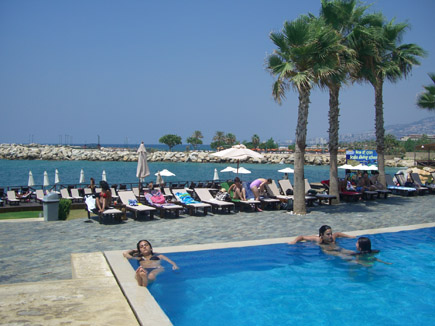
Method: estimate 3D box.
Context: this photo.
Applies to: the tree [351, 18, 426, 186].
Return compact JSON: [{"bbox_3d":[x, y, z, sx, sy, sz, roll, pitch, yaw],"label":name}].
[{"bbox_3d":[7.895,-2.609,22.457,3.500,8.290,3.500,1,2,0],"label":"tree"}]

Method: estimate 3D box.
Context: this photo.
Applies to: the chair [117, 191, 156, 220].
[{"bbox_3d":[-2.614,1.334,15.279,0.620,0.720,1.900,0,2,-27],"label":"chair"}]

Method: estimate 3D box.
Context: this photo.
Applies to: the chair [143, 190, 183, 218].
[{"bbox_3d":[-1.861,1.326,15.692,0.620,0.720,1.900,0,2,-27],"label":"chair"}]

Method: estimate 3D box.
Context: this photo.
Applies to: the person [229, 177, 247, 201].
[{"bbox_3d":[0.760,0.946,17.827,0.520,0.860,0.680,-1,3,-30],"label":"person"}]

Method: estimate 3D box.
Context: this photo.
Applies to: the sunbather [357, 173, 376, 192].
[{"bbox_3d":[6.554,0.917,21.000,0.850,1.100,0.600,2,3,37],"label":"sunbather"}]

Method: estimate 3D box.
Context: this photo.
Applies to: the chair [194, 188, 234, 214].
[{"bbox_3d":[-0.144,1.393,17.269,0.650,0.750,1.900,-1,3,-30],"label":"chair"}]

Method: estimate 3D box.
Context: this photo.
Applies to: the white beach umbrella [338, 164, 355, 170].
[{"bbox_3d":[14.534,1.314,54.042,1.950,2.200,1.950,1,2,0],"label":"white beach umbrella"}]

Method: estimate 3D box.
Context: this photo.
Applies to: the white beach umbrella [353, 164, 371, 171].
[{"bbox_3d":[16.404,1.316,54.542,1.950,2.200,1.950,1,2,0],"label":"white beach umbrella"}]

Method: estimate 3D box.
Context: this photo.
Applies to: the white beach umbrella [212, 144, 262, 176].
[{"bbox_3d":[0.775,0.487,18.534,2.200,2.460,2.200,-1,3,-30],"label":"white beach umbrella"}]

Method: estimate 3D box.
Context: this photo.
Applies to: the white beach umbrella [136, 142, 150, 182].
[{"bbox_3d":[-2.591,0.459,16.545,0.480,2.370,0.480,1,2,0],"label":"white beach umbrella"}]

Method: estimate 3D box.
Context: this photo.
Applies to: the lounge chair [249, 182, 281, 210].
[{"bbox_3d":[1.607,1.303,18.265,0.650,0.850,1.820,-1,3,-30],"label":"lounge chair"}]

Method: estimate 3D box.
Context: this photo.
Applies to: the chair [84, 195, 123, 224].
[{"bbox_3d":[-3.602,1.471,15.177,0.650,0.760,1.850,-1,3,-30],"label":"chair"}]

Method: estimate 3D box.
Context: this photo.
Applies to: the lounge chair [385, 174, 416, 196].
[{"bbox_3d":[8.294,1.112,22.230,0.650,0.920,1.780,-1,3,-30],"label":"lounge chair"}]

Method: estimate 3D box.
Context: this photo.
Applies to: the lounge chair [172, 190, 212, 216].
[{"bbox_3d":[-0.955,1.408,16.773,0.650,0.760,1.880,-1,3,-30],"label":"lounge chair"}]

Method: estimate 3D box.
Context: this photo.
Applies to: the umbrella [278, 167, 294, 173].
[{"bbox_3d":[6.693,1.523,45.096,2.000,2.200,2.000,-1,3,-30],"label":"umbrella"}]

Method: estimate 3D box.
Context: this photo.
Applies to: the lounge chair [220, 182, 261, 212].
[{"bbox_3d":[0.840,1.317,17.807,0.650,0.860,1.820,-1,3,-30],"label":"lounge chair"}]

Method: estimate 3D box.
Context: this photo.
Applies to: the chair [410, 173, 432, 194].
[{"bbox_3d":[9.997,1.100,23.000,0.620,0.880,1.750,0,2,-22],"label":"chair"}]

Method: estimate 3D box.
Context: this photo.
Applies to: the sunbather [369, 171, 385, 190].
[{"bbox_3d":[7.174,0.808,21.549,0.500,0.860,0.800,-1,3,-30],"label":"sunbather"}]

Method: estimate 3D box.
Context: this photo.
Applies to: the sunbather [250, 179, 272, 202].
[{"bbox_3d":[1.521,1.123,16.500,0.780,1.140,0.450,1,2,3],"label":"sunbather"}]

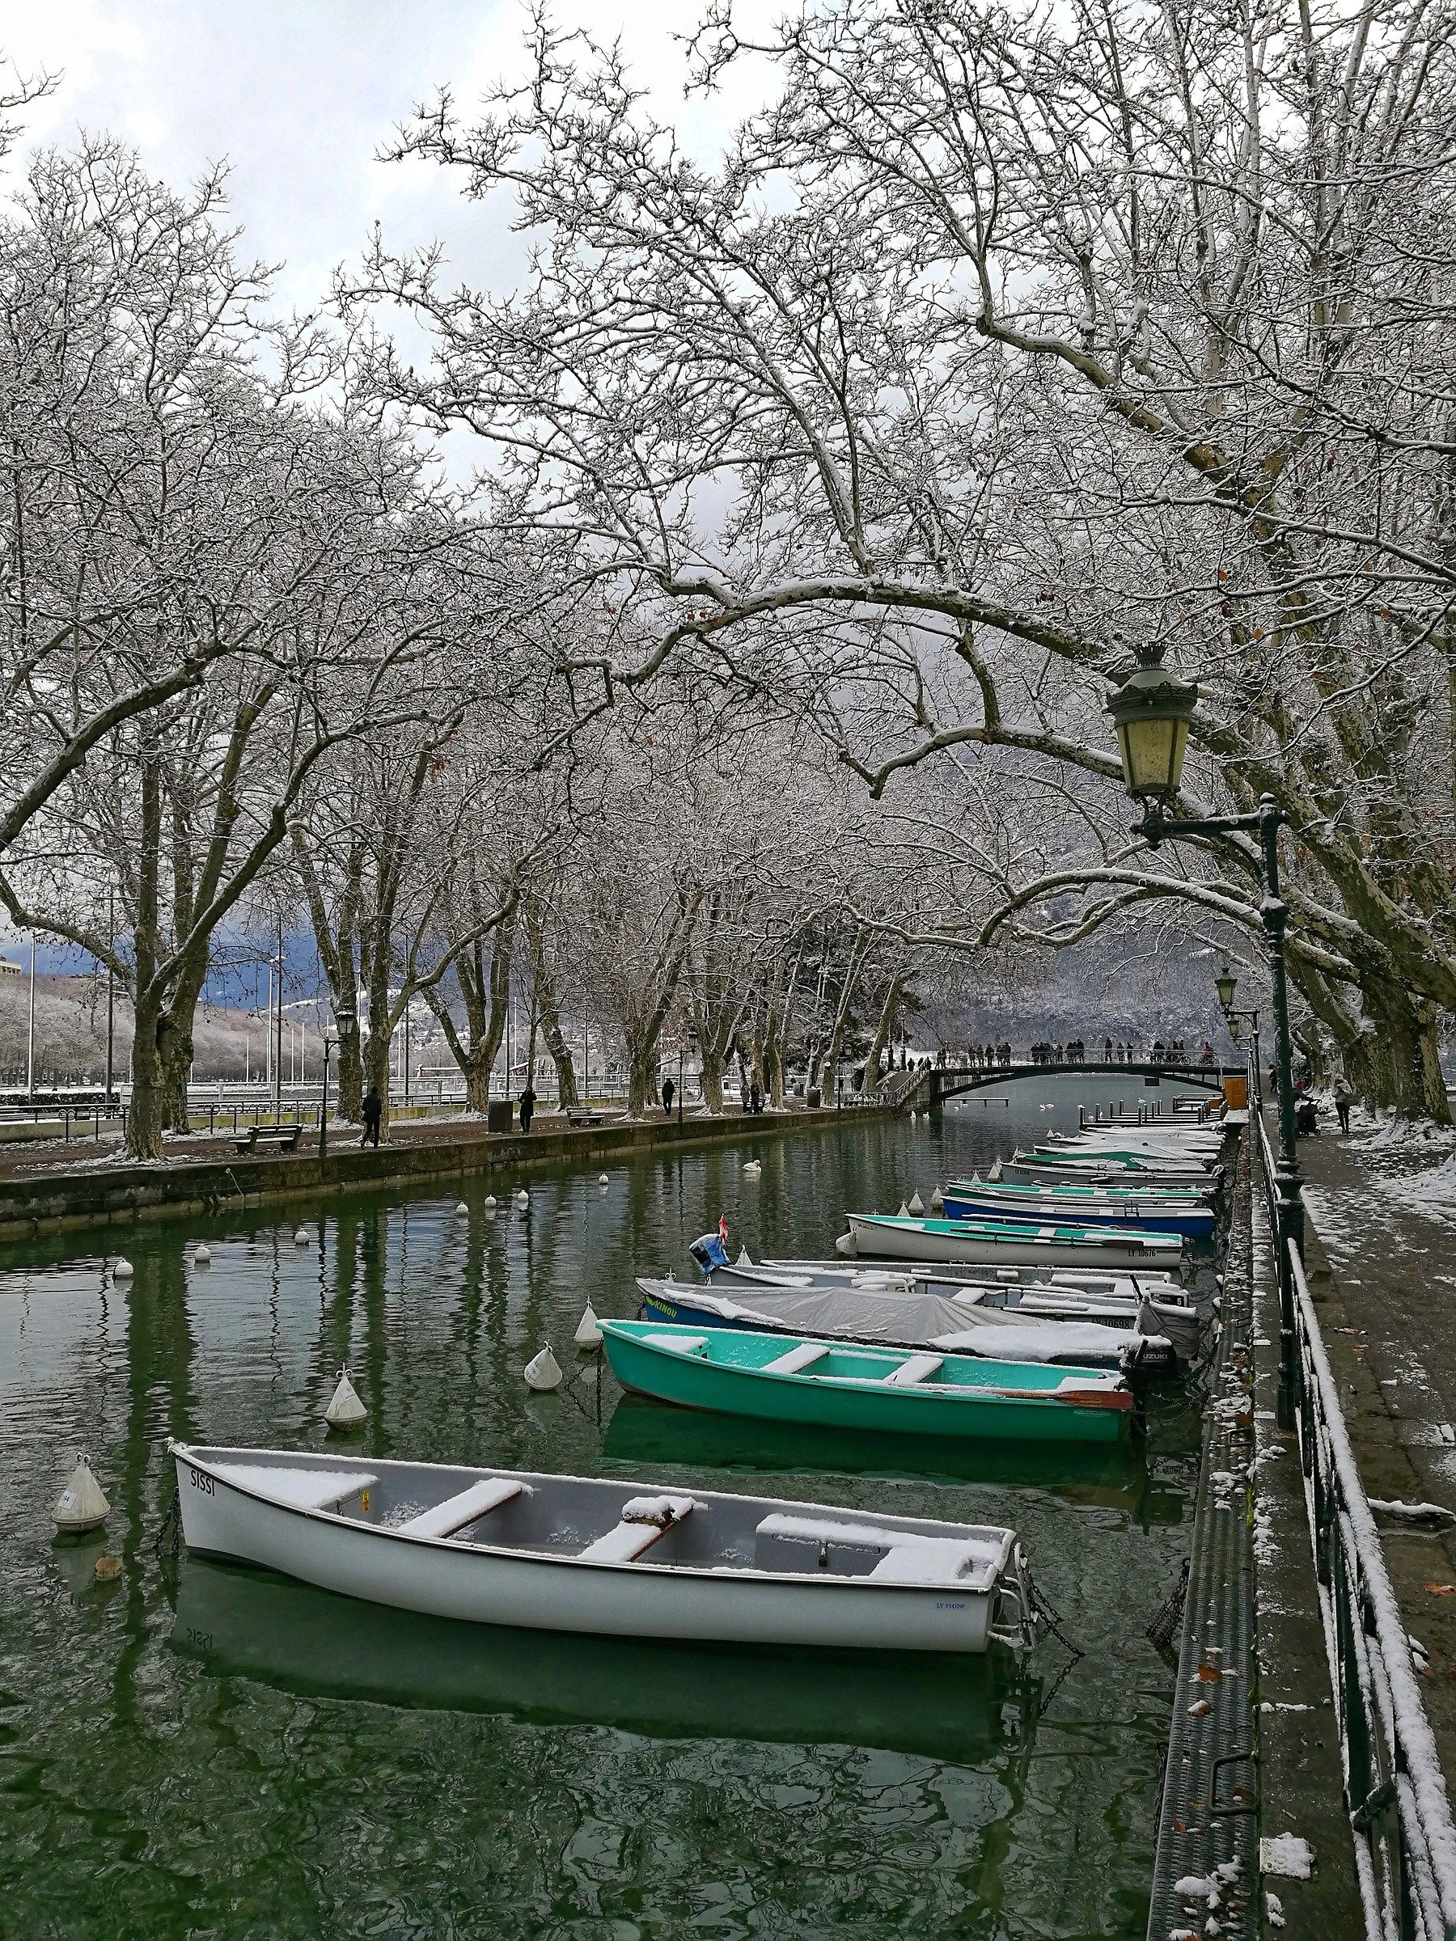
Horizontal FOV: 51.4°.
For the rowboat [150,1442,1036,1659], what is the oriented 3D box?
[{"bbox_3d":[-0.915,3.286,8.804,5.144,0.750,1.500,-1,-4,11],"label":"rowboat"}]

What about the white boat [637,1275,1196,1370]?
[{"bbox_3d":[1.640,3.692,15.617,5.507,0.860,1.600,-1,-4,18],"label":"white boat"}]

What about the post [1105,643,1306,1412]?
[{"bbox_3d":[2.353,0.271,7.467,0.880,3.820,0.450,-1,-4,19],"label":"post"}]

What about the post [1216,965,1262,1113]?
[{"bbox_3d":[10.285,1.835,30.421,0.880,3.820,0.450,-1,-4,19],"label":"post"}]

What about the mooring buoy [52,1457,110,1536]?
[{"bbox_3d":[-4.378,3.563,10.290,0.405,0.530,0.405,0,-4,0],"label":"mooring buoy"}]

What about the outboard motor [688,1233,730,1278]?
[{"bbox_3d":[-0.210,3.398,17.745,0.420,0.580,0.360,-19,-8,11],"label":"outboard motor"}]

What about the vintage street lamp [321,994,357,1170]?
[{"bbox_3d":[-10.047,2.857,38.895,0.880,3.820,0.450,-1,-4,19],"label":"vintage street lamp"}]

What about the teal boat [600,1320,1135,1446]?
[{"bbox_3d":[1.095,3.615,13.512,4.746,0.730,1.650,-1,-4,14],"label":"teal boat"}]

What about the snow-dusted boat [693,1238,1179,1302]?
[{"bbox_3d":[3.014,4.083,19.475,5.427,0.600,1.600,-1,-4,11],"label":"snow-dusted boat"}]

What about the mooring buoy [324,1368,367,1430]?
[{"bbox_3d":[-3.306,3.720,13.115,0.385,0.560,0.385,0,-4,0],"label":"mooring buoy"}]

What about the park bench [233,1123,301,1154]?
[{"bbox_3d":[-12.643,4.554,41.413,0.680,0.760,2.200,-1,-4,19],"label":"park bench"}]

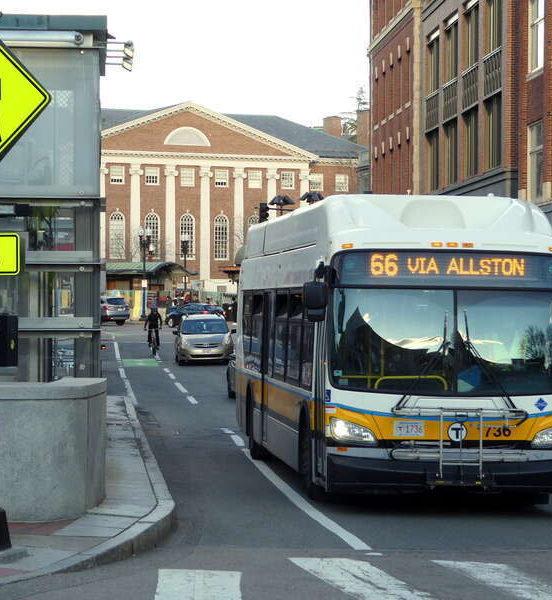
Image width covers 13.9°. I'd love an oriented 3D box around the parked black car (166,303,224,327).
[{"bbox_3d":[-4.740,0.950,135.000,1.780,1.490,4.400,0,0,-32],"label":"parked black car"}]

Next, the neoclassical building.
[{"bbox_3d":[-11.156,-8.036,206.122,36.000,18.810,15.000,0,0,-29],"label":"neoclassical building"}]

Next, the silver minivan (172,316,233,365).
[{"bbox_3d":[-2.580,1.410,80.800,1.970,1.760,5.080,0,0,-4],"label":"silver minivan"}]

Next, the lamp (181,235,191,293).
[{"bbox_3d":[-6.194,-1.591,155.000,0.650,5.920,0.500,0,0,0],"label":"lamp"}]

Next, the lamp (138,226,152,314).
[{"bbox_3d":[-8.413,-1.695,146.000,0.850,6.085,0.500,0,0,0],"label":"lamp"}]

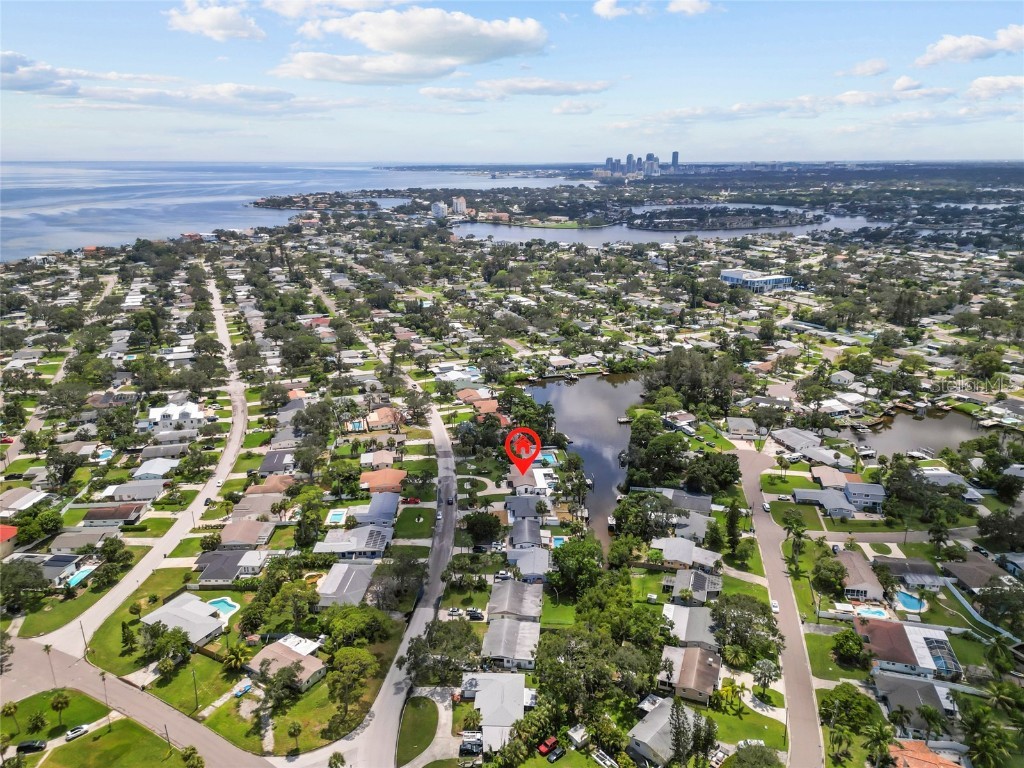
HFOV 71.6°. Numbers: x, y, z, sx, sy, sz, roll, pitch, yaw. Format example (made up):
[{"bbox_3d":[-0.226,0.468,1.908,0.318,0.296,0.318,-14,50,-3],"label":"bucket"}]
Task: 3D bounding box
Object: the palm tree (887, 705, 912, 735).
[{"bbox_3d":[85.520,74.790,154.710,4.940,7.760,4.940,0,18,0],"label":"palm tree"}]

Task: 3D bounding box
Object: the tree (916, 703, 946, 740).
[{"bbox_3d":[90.680,74.940,152.580,5.850,8.770,5.850,0,18,0],"label":"tree"}]

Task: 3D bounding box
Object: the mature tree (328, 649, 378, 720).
[{"bbox_3d":[-35.430,67.410,157.420,11.300,17.800,11.300,0,18,0],"label":"mature tree"}]

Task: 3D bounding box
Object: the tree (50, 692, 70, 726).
[{"bbox_3d":[-100.040,72.340,157.280,3.700,8.500,3.700,0,18,0],"label":"tree"}]

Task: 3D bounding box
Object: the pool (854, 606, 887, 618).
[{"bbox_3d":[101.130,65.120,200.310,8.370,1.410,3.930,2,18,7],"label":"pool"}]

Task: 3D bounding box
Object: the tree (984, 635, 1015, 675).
[{"bbox_3d":[118.240,66.720,173.080,6.500,9.600,6.500,0,18,0],"label":"tree"}]

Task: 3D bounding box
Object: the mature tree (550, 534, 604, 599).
[{"bbox_3d":[19.600,52.380,210.400,15.600,14.200,15.600,0,18,0],"label":"mature tree"}]

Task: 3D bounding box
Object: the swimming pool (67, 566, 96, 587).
[{"bbox_3d":[-131.480,59.940,216.650,4.130,1.410,9.580,0,18,0],"label":"swimming pool"}]

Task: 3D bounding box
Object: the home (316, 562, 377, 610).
[{"bbox_3d":[-48.300,59.360,208.960,13.110,4.340,21.170,1,18,3],"label":"home"}]

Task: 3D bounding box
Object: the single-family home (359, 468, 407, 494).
[{"bbox_3d":[-49.500,37.350,273.940,16.400,4.200,13.800,-1,18,-3],"label":"single-family home"}]

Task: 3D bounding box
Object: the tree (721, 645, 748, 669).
[{"bbox_3d":[55.320,67.710,176.040,6.000,5.900,6.000,0,18,0],"label":"tree"}]

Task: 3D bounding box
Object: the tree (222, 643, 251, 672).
[{"bbox_3d":[-68.880,69.030,176.680,6.250,5.440,6.250,0,18,0],"label":"tree"}]

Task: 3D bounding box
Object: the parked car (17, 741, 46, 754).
[{"bbox_3d":[-103.800,78.230,153.800,5.100,1.750,1.950,-5,18,-14],"label":"parked car"}]

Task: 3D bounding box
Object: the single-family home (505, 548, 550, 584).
[{"bbox_3d":[5.150,55.520,217.180,12.800,4.100,14.200,0,18,1],"label":"single-family home"}]

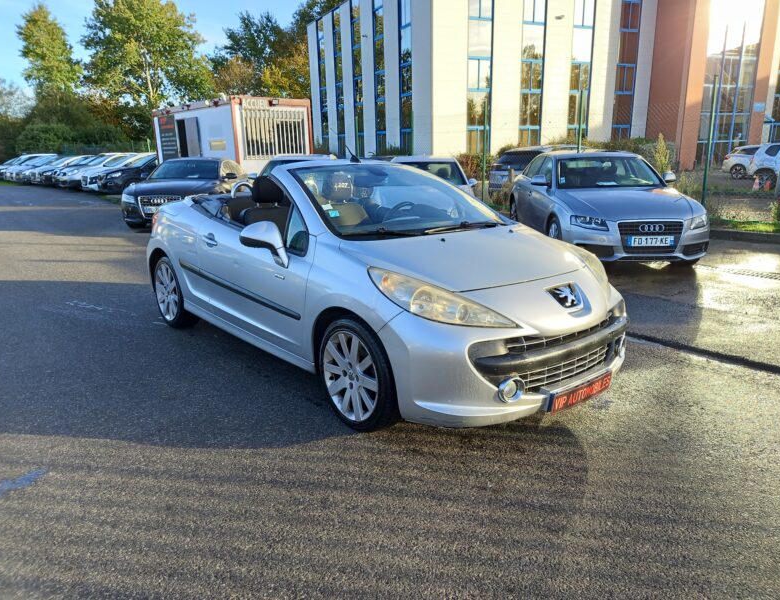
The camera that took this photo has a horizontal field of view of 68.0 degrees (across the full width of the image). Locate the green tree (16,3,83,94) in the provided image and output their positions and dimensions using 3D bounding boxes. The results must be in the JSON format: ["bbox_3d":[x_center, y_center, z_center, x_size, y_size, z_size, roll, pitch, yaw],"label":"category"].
[{"bbox_3d":[-27.600,-17.900,48.700,5.400,13.200,5.400,-1,15,0],"label":"green tree"}]

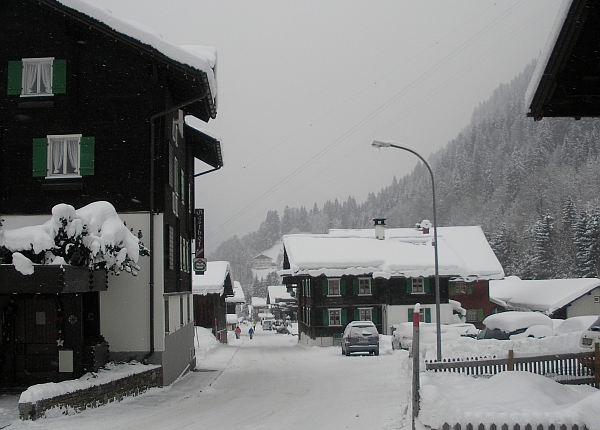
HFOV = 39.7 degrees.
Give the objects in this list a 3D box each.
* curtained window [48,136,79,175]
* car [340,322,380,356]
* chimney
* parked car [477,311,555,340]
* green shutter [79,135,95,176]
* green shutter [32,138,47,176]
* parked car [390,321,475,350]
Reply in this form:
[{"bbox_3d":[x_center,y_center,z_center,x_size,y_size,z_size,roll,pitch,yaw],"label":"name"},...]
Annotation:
[{"bbox_3d":[-6.652,-1.647,23.500,0.950,1.200,0.150,-1,-5,-3],"label":"curtained window"},{"bbox_3d":[3.400,7.050,47.200,1.820,1.760,4.600,-1,-5,-1],"label":"car"},{"bbox_3d":[6.394,1.119,66.500,0.950,1.700,0.950,-1,-5,-4],"label":"chimney"},{"bbox_3d":[9.800,5.600,38.000,1.800,1.750,4.300,0,-5,-12],"label":"parked car"},{"bbox_3d":[-6.009,-1.662,23.550,0.410,1.080,0.050,-1,-5,-3],"label":"green shutter"},{"bbox_3d":[-7.320,-1.604,23.450,0.410,1.080,0.050,-1,-5,-3],"label":"green shutter"},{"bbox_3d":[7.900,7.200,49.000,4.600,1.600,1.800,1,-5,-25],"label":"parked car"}]

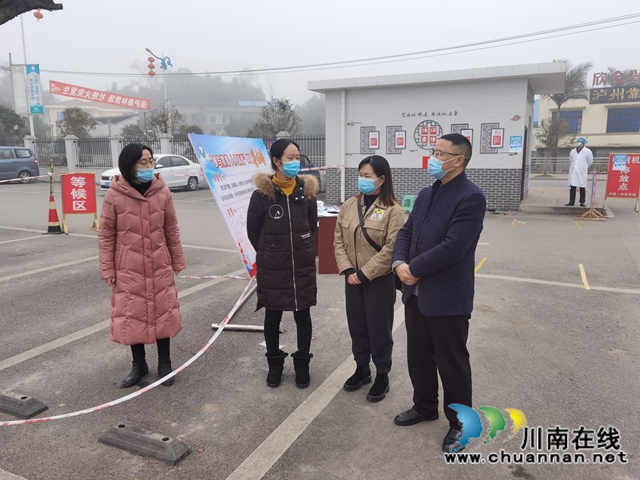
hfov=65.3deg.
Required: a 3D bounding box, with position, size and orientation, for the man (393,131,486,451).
[{"bbox_3d":[0.638,0.272,2.687,0.410,1.664,0.500,-9,13,-41],"label":"man"}]

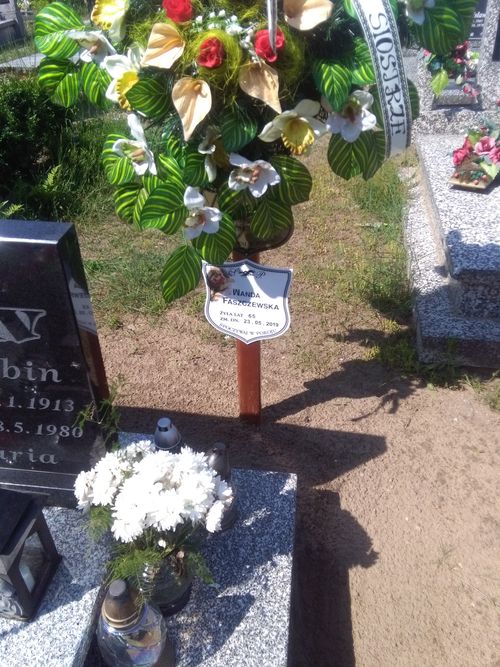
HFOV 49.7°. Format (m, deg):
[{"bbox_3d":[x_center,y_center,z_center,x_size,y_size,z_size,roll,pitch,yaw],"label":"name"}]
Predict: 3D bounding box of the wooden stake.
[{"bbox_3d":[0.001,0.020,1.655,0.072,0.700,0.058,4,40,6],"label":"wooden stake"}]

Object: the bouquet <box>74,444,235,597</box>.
[{"bbox_3d":[-0.178,0.330,0.995,0.285,0.280,0.270,3,40,5],"label":"bouquet"}]

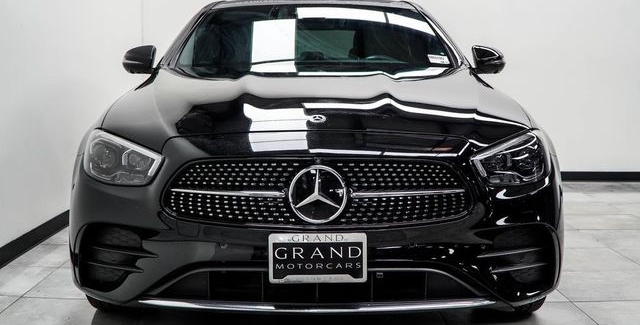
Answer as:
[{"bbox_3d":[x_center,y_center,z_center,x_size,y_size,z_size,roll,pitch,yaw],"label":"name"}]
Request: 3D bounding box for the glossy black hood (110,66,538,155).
[{"bbox_3d":[-0.018,-0.231,2.924,1.630,0.280,1.290,0,7,-1],"label":"glossy black hood"}]

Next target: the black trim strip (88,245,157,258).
[{"bbox_3d":[-0.685,0.311,2.400,0.275,0.030,0.070,3,7,20],"label":"black trim strip"}]

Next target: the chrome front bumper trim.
[{"bbox_3d":[-0.012,0.470,2.298,1.210,0.045,0.130,0,7,-1],"label":"chrome front bumper trim"}]

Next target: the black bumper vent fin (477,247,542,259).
[{"bbox_3d":[0.661,0.316,2.401,0.270,0.030,0.070,-3,7,-22],"label":"black bumper vent fin"}]

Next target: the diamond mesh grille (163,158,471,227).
[{"bbox_3d":[-0.011,0.093,2.273,1.020,0.225,0.150,0,7,-1],"label":"diamond mesh grille"}]

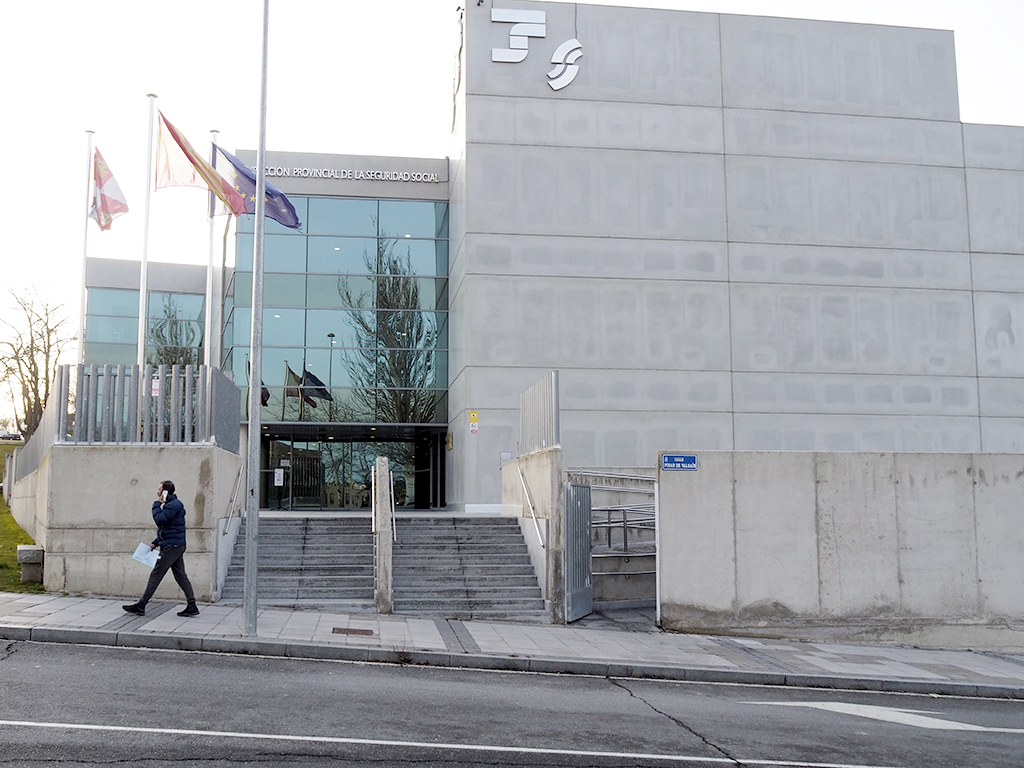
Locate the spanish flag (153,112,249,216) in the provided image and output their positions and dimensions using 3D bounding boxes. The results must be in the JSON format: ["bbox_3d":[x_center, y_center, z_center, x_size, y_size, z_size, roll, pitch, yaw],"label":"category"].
[{"bbox_3d":[-5.164,-3.672,13.733,1.450,1.620,0.450,4,-8,-32],"label":"spanish flag"}]

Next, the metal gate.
[{"bbox_3d":[1.118,2.767,13.750,0.080,2.200,1.319,-3,-8,23],"label":"metal gate"}]

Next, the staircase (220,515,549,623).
[{"bbox_3d":[-2.102,3.045,13.978,5.050,1.600,2.650,1,-7,-8],"label":"staircase"}]

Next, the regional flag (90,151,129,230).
[{"bbox_3d":[-7.103,-3.424,14.580,0.700,1.360,0.420,1,-7,-8],"label":"regional flag"}]

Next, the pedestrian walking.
[{"bbox_3d":[-4.655,2.191,11.000,0.970,1.750,0.520,1,-7,-8],"label":"pedestrian walking"}]

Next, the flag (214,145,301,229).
[{"bbox_3d":[-4.602,-3.571,14.977,1.450,1.360,0.450,4,-8,-28],"label":"flag"}]

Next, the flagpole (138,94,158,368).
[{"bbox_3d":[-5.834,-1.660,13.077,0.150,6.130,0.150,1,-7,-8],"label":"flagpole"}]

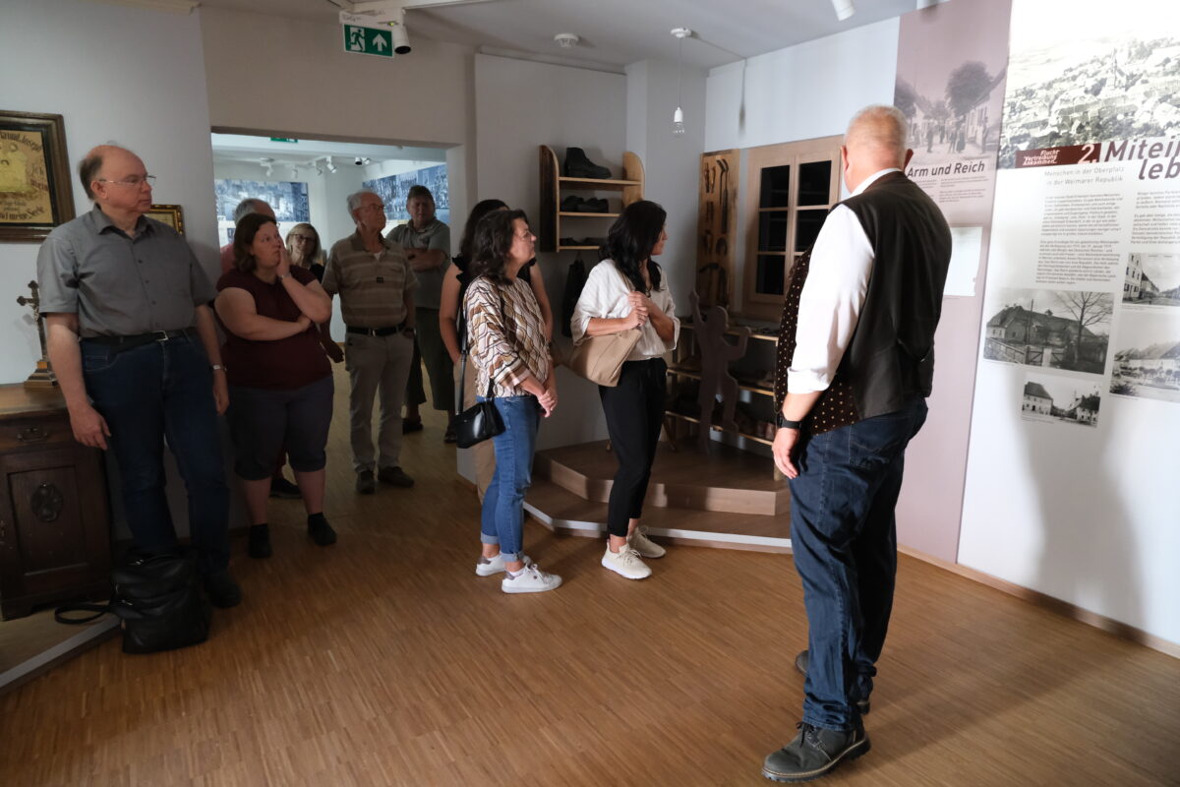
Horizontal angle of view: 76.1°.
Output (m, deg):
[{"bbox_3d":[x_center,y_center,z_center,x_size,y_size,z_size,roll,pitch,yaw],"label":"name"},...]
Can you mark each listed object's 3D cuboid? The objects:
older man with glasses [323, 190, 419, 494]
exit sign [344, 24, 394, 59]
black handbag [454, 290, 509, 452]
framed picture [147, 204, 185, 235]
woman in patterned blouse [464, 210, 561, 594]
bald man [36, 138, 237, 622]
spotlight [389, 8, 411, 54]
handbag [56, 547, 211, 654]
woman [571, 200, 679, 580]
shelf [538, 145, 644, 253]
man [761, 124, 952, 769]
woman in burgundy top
[{"bbox_3d":[-1.317,-0.303,4.534,0.520,1.770,0.360,-5,12,-28],"label":"older man with glasses"},{"bbox_3d":[-0.949,-1.506,3.220,0.210,0.115,0.030,-6,12,-28],"label":"exit sign"},{"bbox_3d":[-0.450,-0.109,3.150,0.230,0.670,0.130,-2,11,-12],"label":"black handbag"},{"bbox_3d":[-2.000,-0.716,3.449,0.280,0.300,0.030,-6,12,-28],"label":"framed picture"},{"bbox_3d":[-0.308,0.047,3.187,0.400,1.580,0.450,2,11,10],"label":"woman in patterned blouse"},{"bbox_3d":[-1.781,-0.054,3.048,0.600,1.820,0.410,-9,14,-40],"label":"bald man"},{"bbox_3d":[-0.808,-1.538,3.200,0.080,0.175,0.090,-6,12,-30],"label":"spotlight"},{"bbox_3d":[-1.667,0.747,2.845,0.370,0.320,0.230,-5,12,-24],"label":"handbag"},{"bbox_3d":[0.170,-0.015,3.365,0.390,1.640,0.470,9,14,41],"label":"woman"},{"bbox_3d":[0.015,-1.117,4.353,0.575,0.595,0.220,-6,12,-28],"label":"shelf"},{"bbox_3d":[0.764,0.129,2.165,0.480,1.800,0.570,7,12,31],"label":"man"},{"bbox_3d":[-1.493,-0.040,3.581,0.520,1.600,0.420,-7,13,-33],"label":"woman in burgundy top"}]

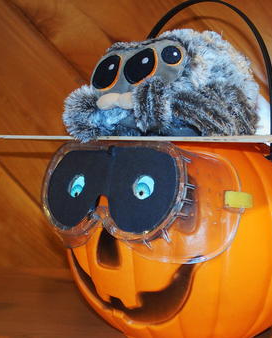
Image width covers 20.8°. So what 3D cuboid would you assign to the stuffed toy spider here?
[{"bbox_3d":[0.021,-0.069,0.605,0.128,0.094,0.140,2,3,42],"label":"stuffed toy spider"}]

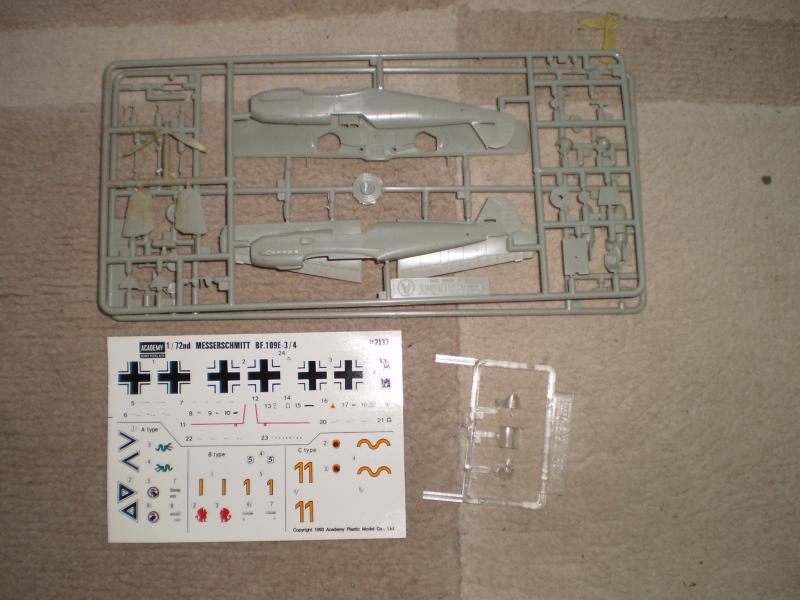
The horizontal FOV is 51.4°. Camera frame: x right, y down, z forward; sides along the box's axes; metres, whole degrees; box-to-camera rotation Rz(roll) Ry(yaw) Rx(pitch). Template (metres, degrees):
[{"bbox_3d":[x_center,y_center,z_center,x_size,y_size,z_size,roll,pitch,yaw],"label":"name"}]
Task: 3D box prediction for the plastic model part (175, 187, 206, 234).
[{"bbox_3d":[-0.091,-0.038,0.362,0.014,0.003,0.020,-1,83,-1],"label":"plastic model part"}]

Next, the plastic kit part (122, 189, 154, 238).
[{"bbox_3d":[-0.114,-0.037,0.362,0.013,0.003,0.022,-1,83,-1],"label":"plastic kit part"}]

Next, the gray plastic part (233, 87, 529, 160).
[{"bbox_3d":[-0.008,-0.078,0.368,0.131,0.010,0.033,0,83,-1],"label":"gray plastic part"}]

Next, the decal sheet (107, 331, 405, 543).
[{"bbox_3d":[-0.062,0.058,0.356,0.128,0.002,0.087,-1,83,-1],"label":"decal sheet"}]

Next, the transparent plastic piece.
[{"bbox_3d":[0.043,0.057,0.356,0.060,0.005,0.062,6,83,0],"label":"transparent plastic piece"}]

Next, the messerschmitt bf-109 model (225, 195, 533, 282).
[{"bbox_3d":[-0.009,-0.026,0.362,0.136,0.010,0.036,-1,83,-1],"label":"messerschmitt bf-109 model"}]

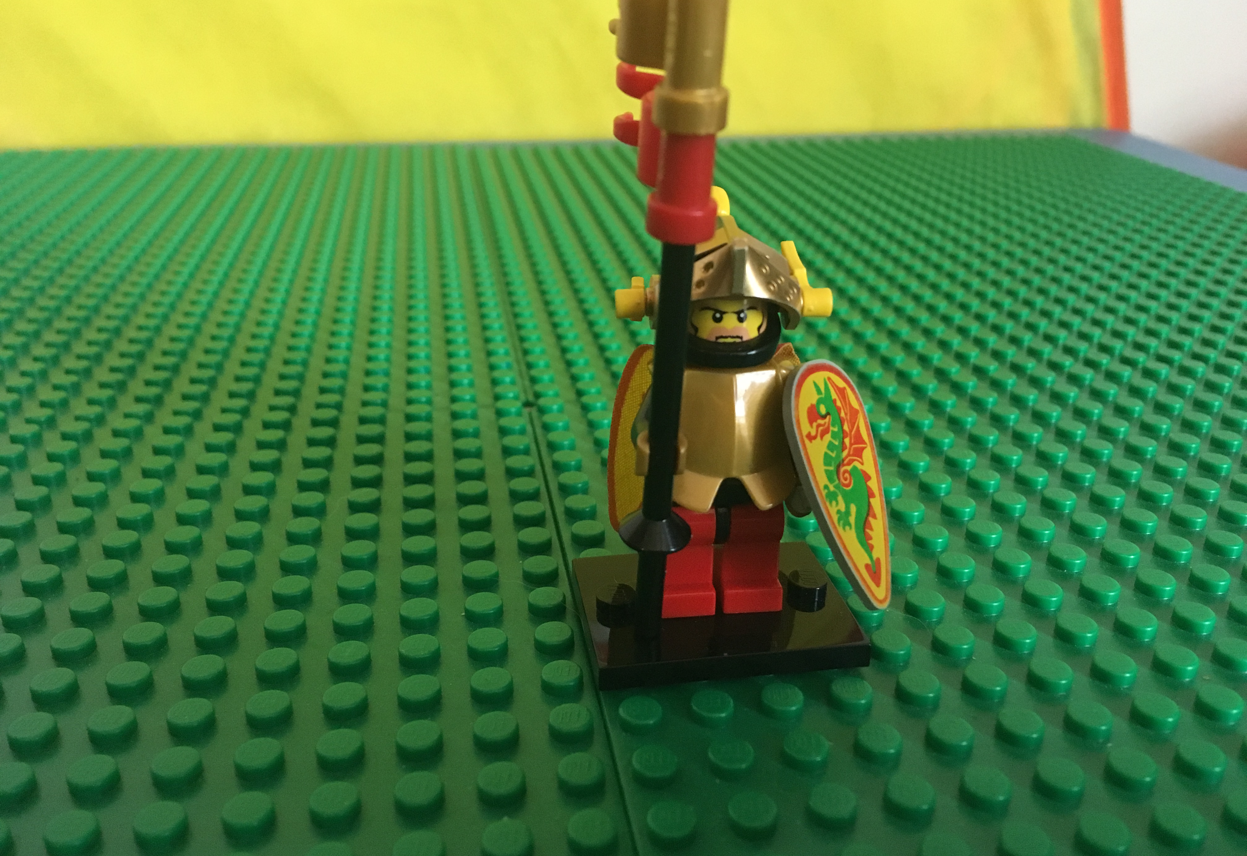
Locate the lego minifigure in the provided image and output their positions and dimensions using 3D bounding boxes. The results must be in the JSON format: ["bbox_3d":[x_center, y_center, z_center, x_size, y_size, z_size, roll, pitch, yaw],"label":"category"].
[{"bbox_3d":[0.011,-0.001,0.119,0.025,0.050,0.017,-3,24,-8],"label":"lego minifigure"}]

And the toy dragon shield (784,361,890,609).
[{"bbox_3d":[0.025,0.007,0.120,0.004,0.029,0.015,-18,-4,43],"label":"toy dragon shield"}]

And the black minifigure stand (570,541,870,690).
[{"bbox_3d":[0.011,0.022,0.130,0.032,0.005,0.024,-3,24,-8],"label":"black minifigure stand"}]

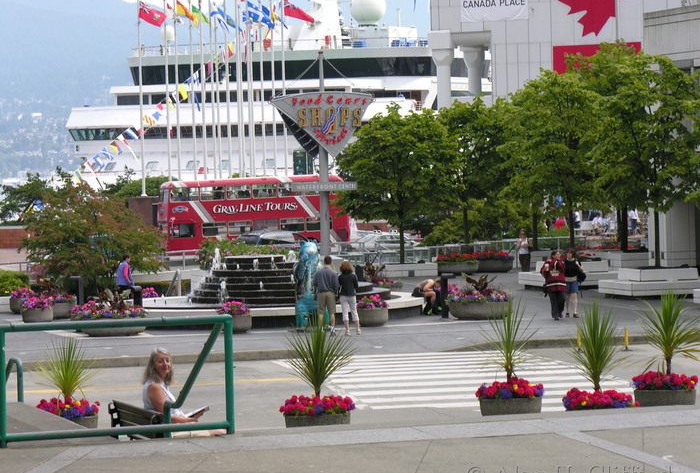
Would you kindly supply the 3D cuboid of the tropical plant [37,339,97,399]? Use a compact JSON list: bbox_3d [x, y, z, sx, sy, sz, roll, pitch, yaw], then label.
[{"bbox_3d":[-3.022,1.428,30.500,0.720,0.730,0.700,-2,1,0],"label":"tropical plant"}]

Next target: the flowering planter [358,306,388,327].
[{"bbox_3d":[0.544,1.948,69.000,0.770,0.460,0.770,-2,1,0],"label":"flowering planter"}]

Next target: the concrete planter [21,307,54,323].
[{"bbox_3d":[-7.819,1.968,71.500,0.790,0.420,0.790,-2,1,0],"label":"concrete planter"}]

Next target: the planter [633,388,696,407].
[{"bbox_3d":[3.773,2.039,34.100,0.750,0.420,0.750,-2,1,0],"label":"planter"}]

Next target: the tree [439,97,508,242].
[{"bbox_3d":[4.281,-2.095,103.000,4.000,6.000,4.000,-1,2,0],"label":"tree"}]

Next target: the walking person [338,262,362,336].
[{"bbox_3d":[-0.005,1.406,65.200,0.500,1.670,0.360,-2,1,-6],"label":"walking person"}]

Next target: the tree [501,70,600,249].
[{"bbox_3d":[6.281,-2.253,88.000,3.500,5.800,3.500,-2,1,0],"label":"tree"}]

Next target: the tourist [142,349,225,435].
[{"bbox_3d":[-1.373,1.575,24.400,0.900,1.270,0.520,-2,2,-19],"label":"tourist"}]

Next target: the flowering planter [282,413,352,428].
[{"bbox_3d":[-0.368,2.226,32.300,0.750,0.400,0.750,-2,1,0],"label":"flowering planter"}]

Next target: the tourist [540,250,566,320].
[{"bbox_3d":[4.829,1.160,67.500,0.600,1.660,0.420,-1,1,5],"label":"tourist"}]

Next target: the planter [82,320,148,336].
[{"bbox_3d":[-5.510,2.078,65.600,1.700,0.460,1.660,-2,1,0],"label":"planter"}]

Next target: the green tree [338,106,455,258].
[{"bbox_3d":[1.733,-1.897,104.000,4.450,5.700,4.400,-2,1,0],"label":"green tree"}]

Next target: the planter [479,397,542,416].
[{"bbox_3d":[1.901,2.116,33.700,0.750,0.420,0.750,-2,1,0],"label":"planter"}]

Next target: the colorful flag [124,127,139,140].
[{"bbox_3d":[-17.242,-8.128,225.000,1.050,1.000,0.250,-2,1,0],"label":"colorful flag"}]

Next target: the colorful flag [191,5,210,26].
[{"bbox_3d":[-8.928,-13.331,172.000,1.400,1.300,0.400,-2,2,-11],"label":"colorful flag"}]

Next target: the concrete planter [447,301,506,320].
[{"bbox_3d":[3.152,1.788,68.600,1.510,0.460,1.480,-2,1,0],"label":"concrete planter"}]

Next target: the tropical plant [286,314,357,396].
[{"bbox_3d":[-0.298,1.228,29.300,0.720,0.860,0.700,-2,1,0],"label":"tropical plant"}]

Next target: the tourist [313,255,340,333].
[{"bbox_3d":[-0.542,1.350,65.800,0.600,1.780,0.380,-2,1,-7],"label":"tourist"}]

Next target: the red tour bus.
[{"bbox_3d":[-5.001,-0.906,147.600,9.600,4.150,2.500,-3,1,-16],"label":"red tour bus"}]

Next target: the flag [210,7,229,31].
[{"bbox_3d":[-7.409,-12.453,162.500,1.150,1.450,0.350,-2,1,-6],"label":"flag"}]

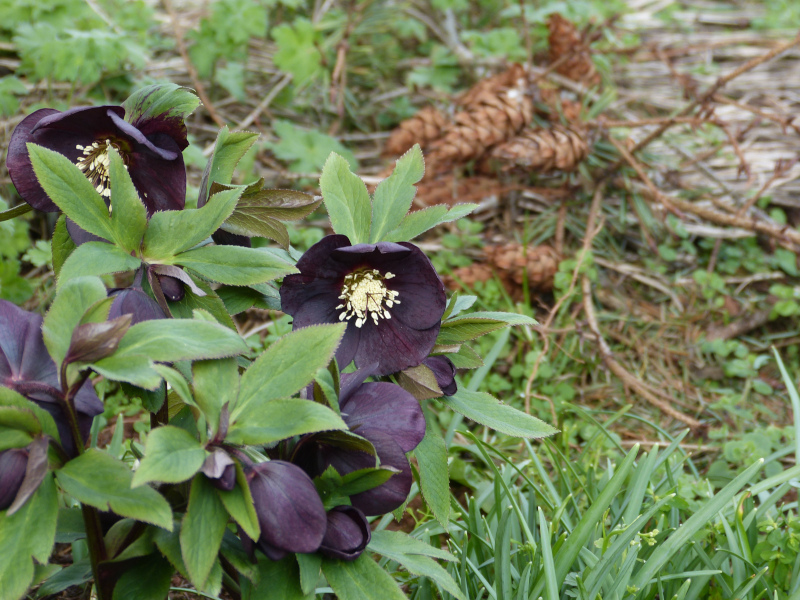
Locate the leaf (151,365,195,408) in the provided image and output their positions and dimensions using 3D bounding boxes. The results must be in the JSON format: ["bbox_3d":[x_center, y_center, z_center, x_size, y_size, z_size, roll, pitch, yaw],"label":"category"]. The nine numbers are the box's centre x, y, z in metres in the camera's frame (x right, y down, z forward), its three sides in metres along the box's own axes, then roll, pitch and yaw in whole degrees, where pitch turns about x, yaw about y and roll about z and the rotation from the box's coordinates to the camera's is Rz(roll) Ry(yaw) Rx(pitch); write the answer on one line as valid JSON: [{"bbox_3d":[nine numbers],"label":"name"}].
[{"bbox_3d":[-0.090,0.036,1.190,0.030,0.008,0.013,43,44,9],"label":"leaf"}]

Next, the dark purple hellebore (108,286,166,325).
[{"bbox_3d":[-0.112,0.008,1.270,0.029,0.029,0.029,8,59,6],"label":"dark purple hellebore"}]

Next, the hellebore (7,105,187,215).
[{"bbox_3d":[-0.131,-0.058,1.280,0.068,0.053,0.034,14,27,27],"label":"hellebore"}]

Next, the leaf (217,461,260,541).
[{"bbox_3d":[-0.071,0.088,1.300,0.017,0.008,0.038,-8,53,-38],"label":"leaf"}]

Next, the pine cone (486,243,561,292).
[{"bbox_3d":[0.068,-0.019,1.660,0.044,0.025,0.025,8,23,-22],"label":"pine cone"}]

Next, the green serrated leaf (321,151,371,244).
[{"bbox_3d":[-0.023,-0.044,1.285,0.020,0.044,0.009,-12,-12,-2],"label":"green serrated leaf"}]

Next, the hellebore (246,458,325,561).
[{"bbox_3d":[-0.050,0.093,1.305,0.032,0.034,0.042,-26,80,-40],"label":"hellebore"}]

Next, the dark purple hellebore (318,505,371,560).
[{"bbox_3d":[-0.024,0.095,1.215,0.020,0.020,0.027,-11,40,-39],"label":"dark purple hellebore"}]

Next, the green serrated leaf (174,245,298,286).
[{"bbox_3d":[-0.069,-0.015,1.240,0.052,0.009,0.022,7,49,6],"label":"green serrated leaf"}]

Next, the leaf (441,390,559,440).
[{"bbox_3d":[0.045,0.052,1.345,0.058,0.009,0.018,21,51,0],"label":"leaf"}]

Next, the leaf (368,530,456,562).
[{"bbox_3d":[0.005,0.104,1.250,0.040,0.007,0.015,18,42,12],"label":"leaf"}]

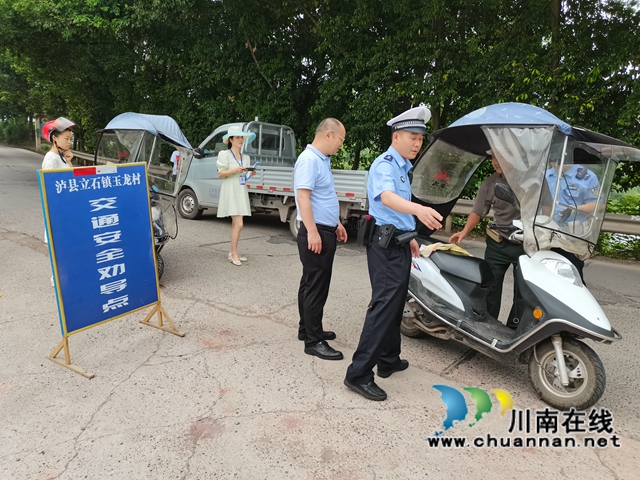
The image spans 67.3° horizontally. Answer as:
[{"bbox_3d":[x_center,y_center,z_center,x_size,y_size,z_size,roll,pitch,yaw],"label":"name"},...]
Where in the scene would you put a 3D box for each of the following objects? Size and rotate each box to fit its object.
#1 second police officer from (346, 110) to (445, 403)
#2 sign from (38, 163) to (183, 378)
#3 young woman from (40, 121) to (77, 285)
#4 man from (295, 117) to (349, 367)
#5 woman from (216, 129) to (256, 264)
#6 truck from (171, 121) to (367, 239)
[{"bbox_3d":[0.456,0.072,3.051,0.667,1.778,0.586,4,14,21],"label":"second police officer"},{"bbox_3d":[-1.599,0.148,3.665,0.576,1.414,0.848,8,15,33],"label":"sign"},{"bbox_3d":[-2.813,-0.369,5.209,0.455,1.778,0.475,-1,13,-2],"label":"young woman"},{"bbox_3d":[0.020,-0.022,3.608,0.424,1.727,0.525,1,13,7],"label":"man"},{"bbox_3d":[-1.078,-0.560,6.113,0.424,1.707,0.475,10,16,39],"label":"woman"},{"bbox_3d":[-0.684,-1.246,8.747,4.747,1.879,1.667,9,16,37],"label":"truck"}]

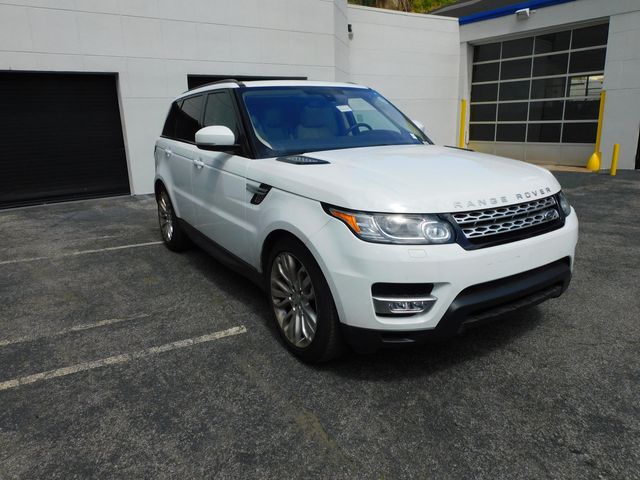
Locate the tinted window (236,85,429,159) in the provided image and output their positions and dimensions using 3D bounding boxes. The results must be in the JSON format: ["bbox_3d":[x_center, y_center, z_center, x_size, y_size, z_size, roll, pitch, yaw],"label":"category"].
[{"bbox_3d":[0.128,-0.971,3.533,1.500,0.130,0.780,-11,56,-31],"label":"tinted window"}]

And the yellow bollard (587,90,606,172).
[{"bbox_3d":[7.960,-3.077,12.591,0.360,2.187,0.380,-13,19,-34],"label":"yellow bollard"}]

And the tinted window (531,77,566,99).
[{"bbox_3d":[7.307,-4.867,14.240,0.050,0.612,1.083,-13,19,-34],"label":"tinted window"}]

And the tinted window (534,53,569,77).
[{"bbox_3d":[7.284,-5.535,14.057,0.050,0.612,1.083,-13,19,-34],"label":"tinted window"}]

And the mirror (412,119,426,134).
[{"bbox_3d":[0.895,-1.038,4.245,0.260,0.180,0.150,-10,17,-31],"label":"mirror"}]

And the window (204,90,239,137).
[{"bbox_3d":[-0.749,-0.916,3.435,0.070,0.430,0.820,10,6,-34],"label":"window"}]

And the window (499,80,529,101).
[{"bbox_3d":[5.822,-4.436,13.258,0.050,0.560,0.987,-11,18,-31],"label":"window"}]

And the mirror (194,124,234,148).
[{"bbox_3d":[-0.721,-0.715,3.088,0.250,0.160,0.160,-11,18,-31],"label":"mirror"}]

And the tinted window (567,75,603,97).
[{"bbox_3d":[6.953,-4.006,11.570,0.050,0.555,0.984,-11,18,-31],"label":"tinted window"}]

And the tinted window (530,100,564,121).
[{"bbox_3d":[6.461,-3.690,12.692,0.050,0.545,0.920,-14,19,-39],"label":"tinted window"}]

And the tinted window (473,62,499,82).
[{"bbox_3d":[5.914,-5.987,15.887,0.050,0.612,1.083,-13,19,-34],"label":"tinted window"}]

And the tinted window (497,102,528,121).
[{"bbox_3d":[5.840,-3.854,13.413,0.050,0.540,0.990,-11,18,-31],"label":"tinted window"}]

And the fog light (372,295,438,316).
[{"bbox_3d":[0.409,0.317,2.198,0.300,0.090,0.090,-4,15,-8],"label":"fog light"}]

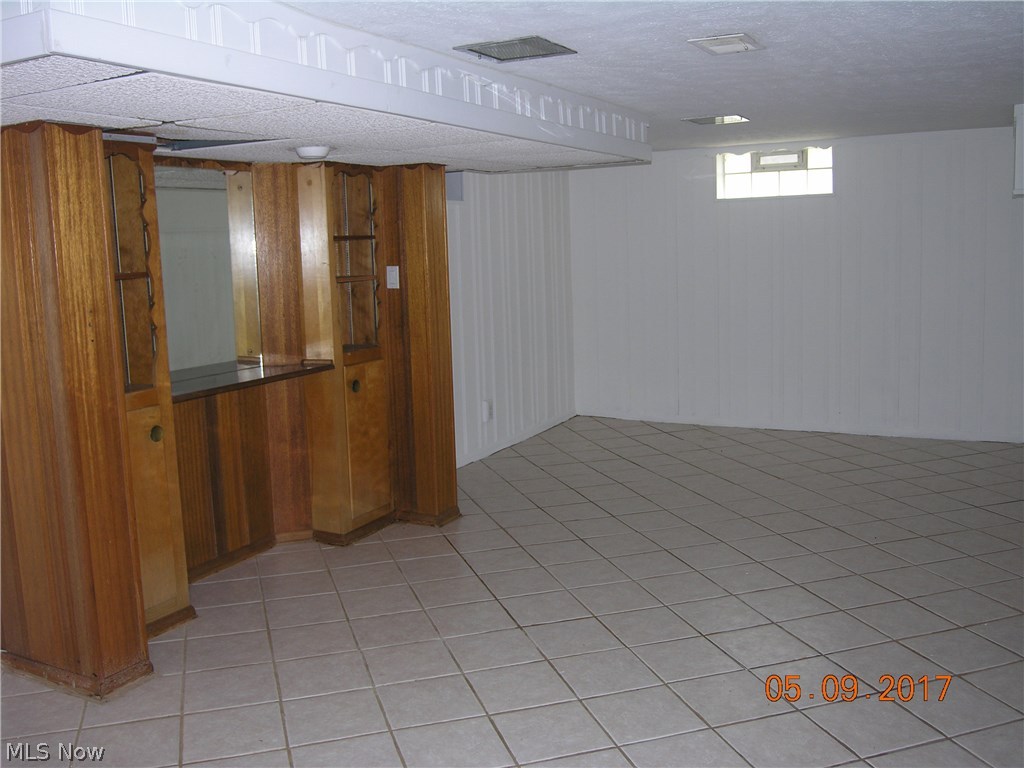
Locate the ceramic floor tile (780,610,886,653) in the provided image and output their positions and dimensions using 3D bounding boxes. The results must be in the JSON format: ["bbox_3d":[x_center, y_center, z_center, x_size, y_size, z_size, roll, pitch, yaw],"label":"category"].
[{"bbox_3d":[1.209,0.937,3.560,0.302,0.010,0.302,-4,9,-17],"label":"ceramic floor tile"}]

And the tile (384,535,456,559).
[{"bbox_3d":[-0.440,0.805,4.625,0.303,0.010,0.303,-4,9,-17],"label":"tile"}]

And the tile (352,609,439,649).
[{"bbox_3d":[-0.459,0.958,3.675,0.304,0.010,0.304,-4,9,-17],"label":"tile"}]

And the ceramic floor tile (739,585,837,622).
[{"bbox_3d":[1.115,0.893,3.842,0.304,0.010,0.304,-4,9,-17],"label":"ceramic floor tile"}]

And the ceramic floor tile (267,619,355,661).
[{"bbox_3d":[-0.747,0.970,3.568,0.303,0.010,0.303,-4,9,-17],"label":"ceramic floor tile"}]

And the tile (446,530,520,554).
[{"bbox_3d":[-0.145,0.788,4.747,0.304,0.010,0.304,-4,9,-17],"label":"tile"}]

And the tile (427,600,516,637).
[{"bbox_3d":[-0.165,0.930,3.738,0.302,0.010,0.302,-4,9,-17],"label":"tile"}]

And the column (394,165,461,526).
[{"bbox_3d":[-0.469,-0.193,4.988,0.257,1.857,0.226,3,10,29],"label":"column"}]

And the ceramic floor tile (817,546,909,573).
[{"bbox_3d":[1.622,0.810,4.339,0.302,0.010,0.302,-4,9,-17],"label":"ceramic floor tile"}]

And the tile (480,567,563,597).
[{"bbox_3d":[0.039,0.873,4.149,0.302,0.010,0.302,-4,9,-17],"label":"tile"}]

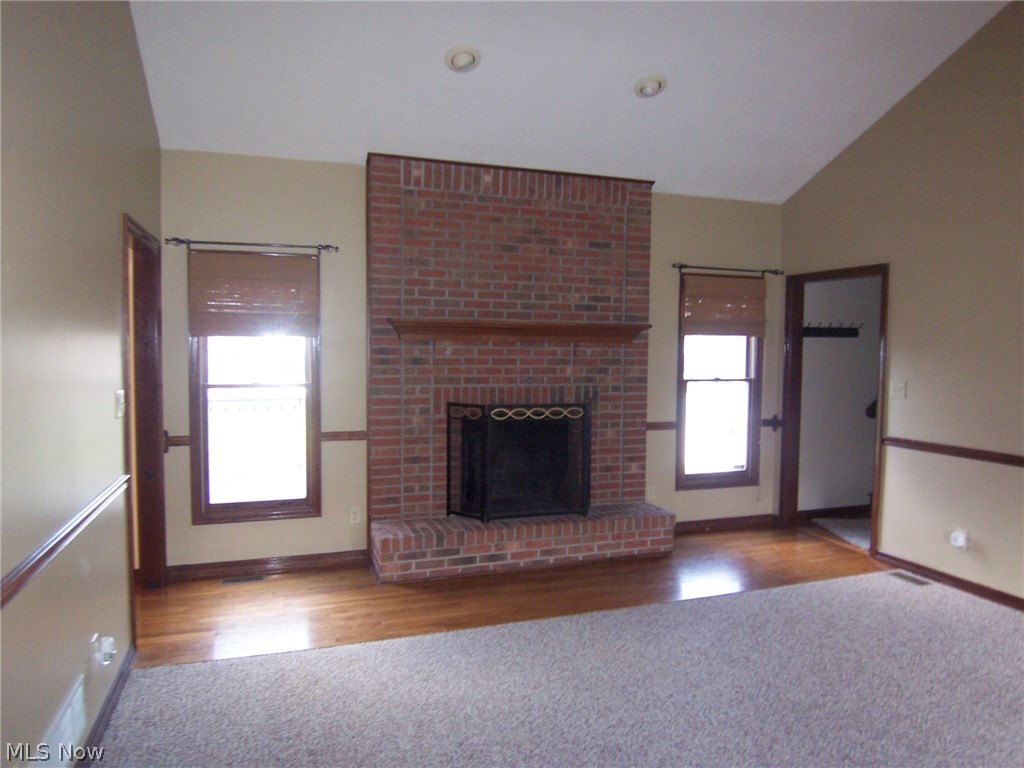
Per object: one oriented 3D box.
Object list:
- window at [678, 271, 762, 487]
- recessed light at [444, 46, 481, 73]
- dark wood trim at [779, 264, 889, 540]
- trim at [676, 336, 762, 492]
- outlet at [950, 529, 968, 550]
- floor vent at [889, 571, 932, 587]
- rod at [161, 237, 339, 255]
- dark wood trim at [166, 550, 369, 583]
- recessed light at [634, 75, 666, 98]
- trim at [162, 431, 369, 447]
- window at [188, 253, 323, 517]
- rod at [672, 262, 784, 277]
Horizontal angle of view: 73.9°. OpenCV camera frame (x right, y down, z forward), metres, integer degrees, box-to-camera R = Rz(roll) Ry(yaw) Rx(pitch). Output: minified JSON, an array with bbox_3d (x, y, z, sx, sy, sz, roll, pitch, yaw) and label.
[{"bbox_3d":[1.699,-0.009,5.586,0.810,1.740,0.090,-1,3,-18],"label":"window"},{"bbox_3d":[-0.283,-1.849,3.854,0.197,0.050,0.197,-1,-23,-19],"label":"recessed light"},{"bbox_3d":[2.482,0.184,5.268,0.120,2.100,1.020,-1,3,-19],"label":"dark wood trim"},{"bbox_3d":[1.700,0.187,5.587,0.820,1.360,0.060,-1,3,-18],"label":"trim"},{"bbox_3d":[2.778,0.966,4.224,0.042,0.116,0.072,-1,3,-19],"label":"outlet"},{"bbox_3d":[2.646,1.298,4.559,0.110,0.020,0.270,-1,3,-18],"label":"floor vent"},{"bbox_3d":[-1.641,-0.873,4.346,1.030,0.070,0.090,-1,3,-18],"label":"rod"},{"bbox_3d":[-1.595,1.213,4.534,1.260,0.115,0.025,-1,3,-18],"label":"dark wood trim"},{"bbox_3d":[0.854,-1.842,4.205,0.205,0.050,0.205,-1,-20,-18],"label":"recessed light"},{"bbox_3d":[-1.571,0.359,4.439,1.230,0.062,0.025,-1,3,-19],"label":"trim"},{"bbox_3d":[-1.654,0.024,4.426,0.790,1.750,0.100,-1,3,-19],"label":"window"},{"bbox_3d":[1.750,-0.916,5.465,1.064,0.055,0.080,-1,3,-19],"label":"rod"}]

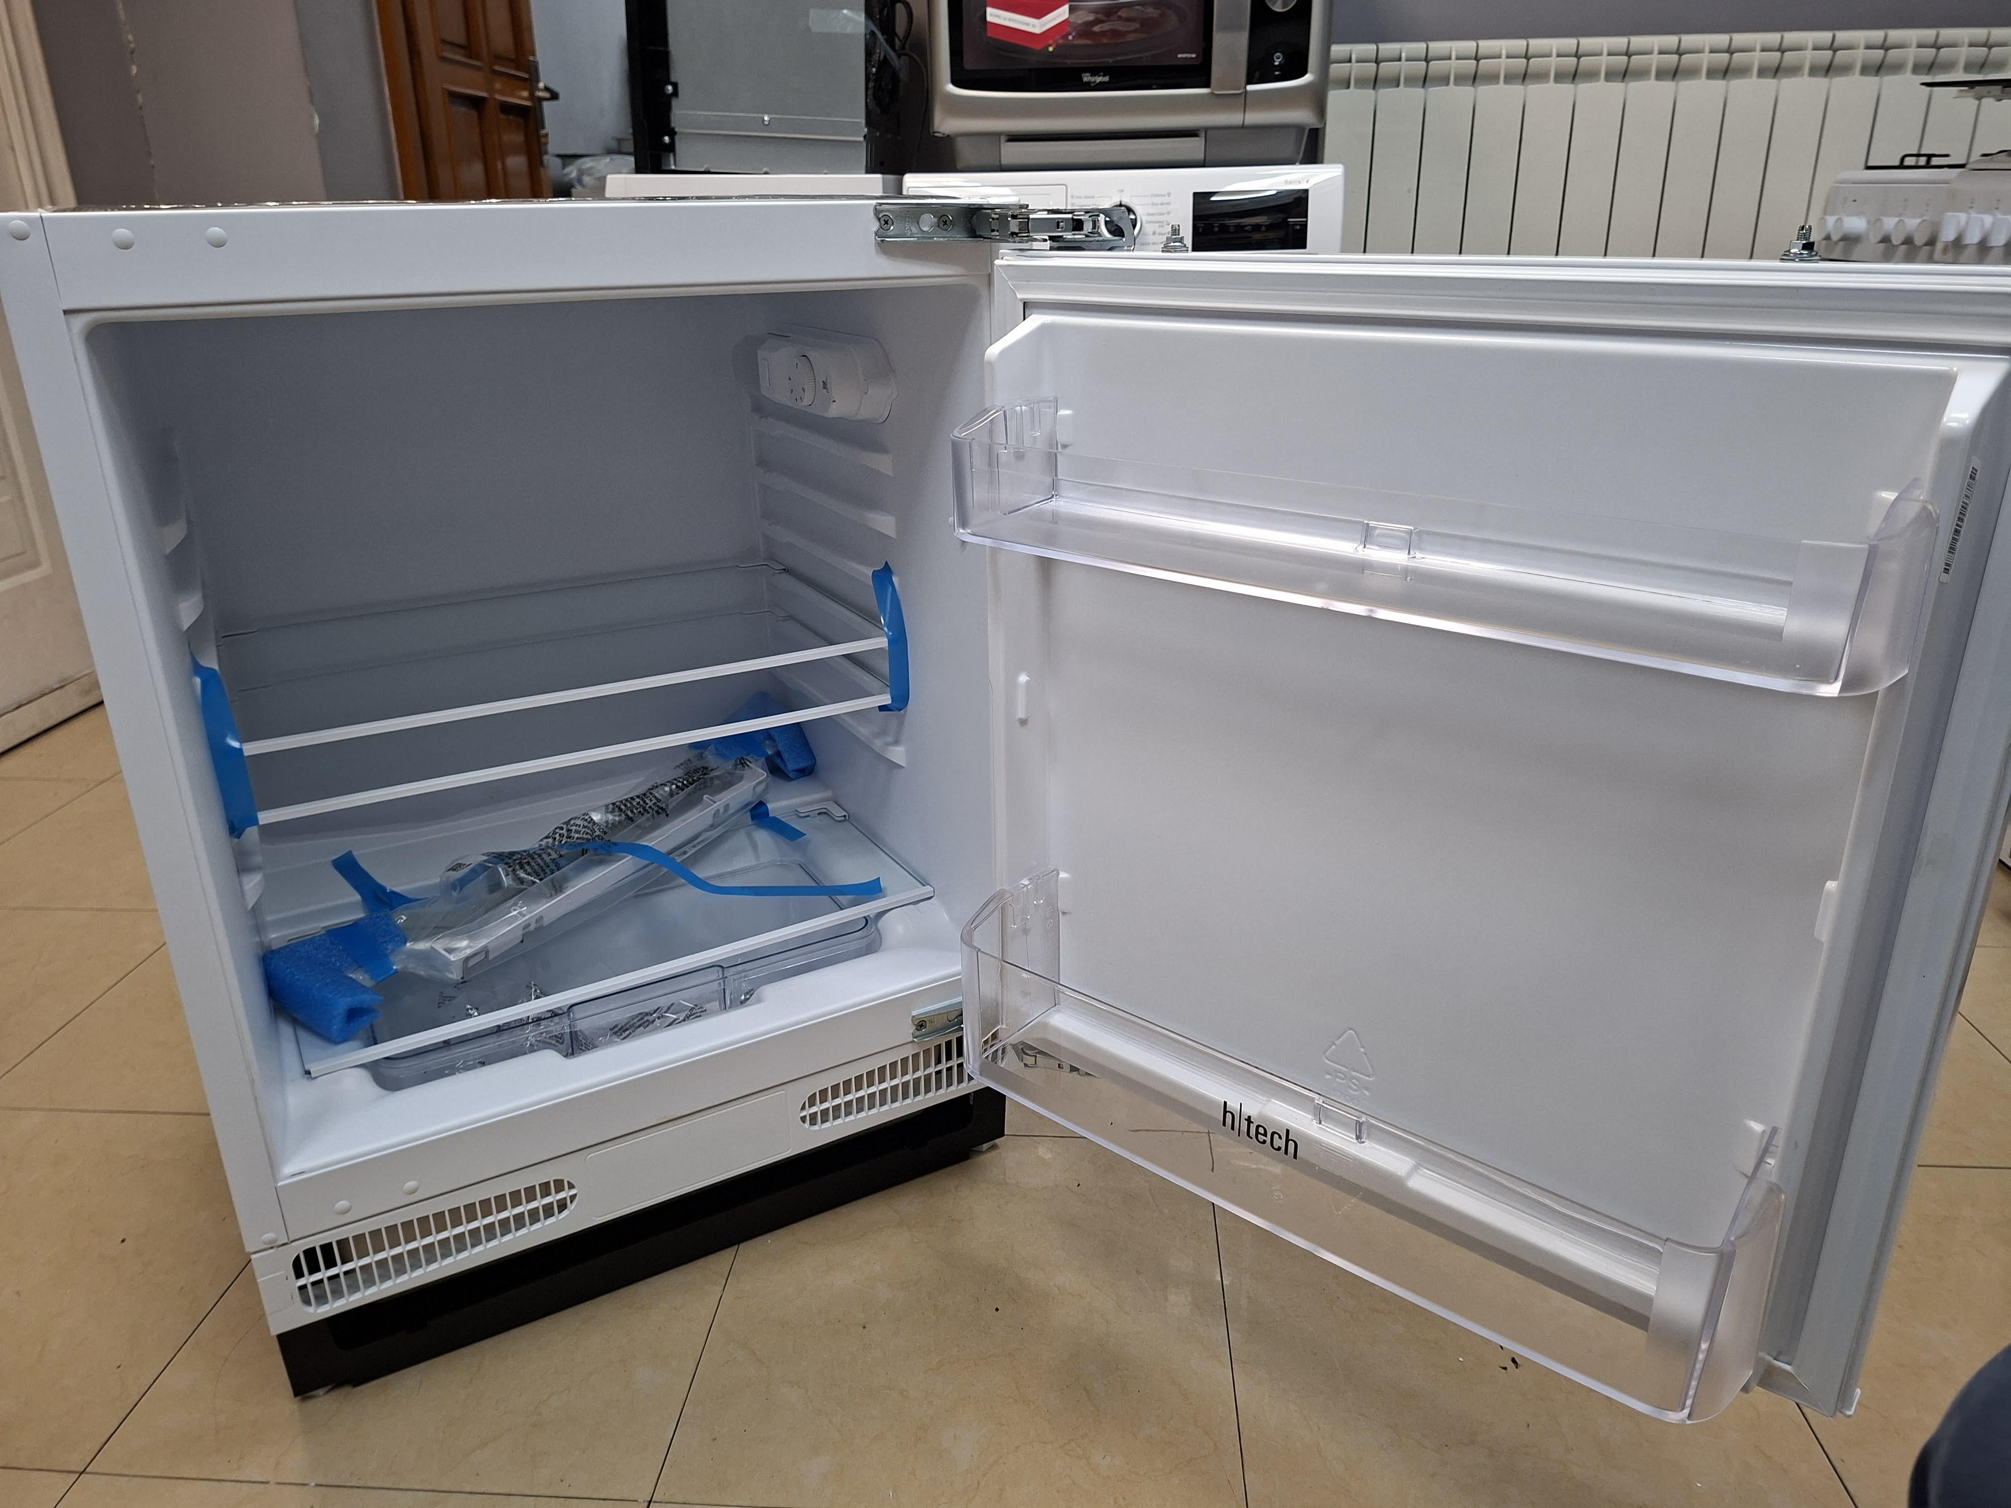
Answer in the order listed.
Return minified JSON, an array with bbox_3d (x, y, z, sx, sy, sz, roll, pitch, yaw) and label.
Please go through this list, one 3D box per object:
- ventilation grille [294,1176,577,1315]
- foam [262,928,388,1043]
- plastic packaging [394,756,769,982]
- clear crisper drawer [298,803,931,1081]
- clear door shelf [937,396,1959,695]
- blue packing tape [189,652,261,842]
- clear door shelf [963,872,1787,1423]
[{"bbox_3d":[-0.398,0.343,0.949,0.190,0.040,0.012,-12,23,-28],"label":"ventilation grille"},{"bbox_3d":[-0.513,0.178,1.016,0.120,0.037,0.042,17,27,40],"label":"foam"},{"bbox_3d":[-0.378,0.078,1.212,0.075,0.042,0.386,12,29,31],"label":"plastic packaging"},{"bbox_3d":[-0.340,0.184,1.181,0.500,0.100,0.240,-12,23,-28],"label":"clear crisper drawer"},{"bbox_3d":[0.181,-0.125,0.685,0.494,0.078,0.106,16,27,37],"label":"clear door shelf"},{"bbox_3d":[-0.513,-0.005,0.884,0.018,0.126,0.022,-12,23,-28],"label":"blue packing tape"},{"bbox_3d":[0.185,0.207,0.813,0.497,0.126,0.103,16,27,37],"label":"clear door shelf"}]

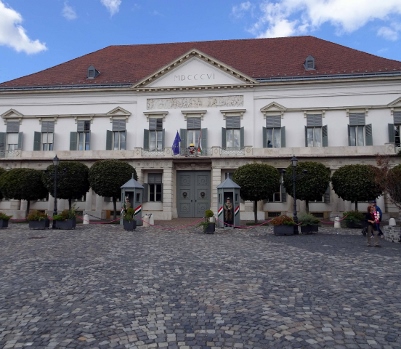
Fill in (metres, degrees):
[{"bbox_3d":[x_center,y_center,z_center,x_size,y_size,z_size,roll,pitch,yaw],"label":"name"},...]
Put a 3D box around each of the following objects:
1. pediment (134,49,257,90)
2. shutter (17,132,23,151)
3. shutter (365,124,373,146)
[{"bbox_3d":[-0.476,-9.128,28.563,10.972,3.561,0.950,0,-5,6],"label":"pediment"},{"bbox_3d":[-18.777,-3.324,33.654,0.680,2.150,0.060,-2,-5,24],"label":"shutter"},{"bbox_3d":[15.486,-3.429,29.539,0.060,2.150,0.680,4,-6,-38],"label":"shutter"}]

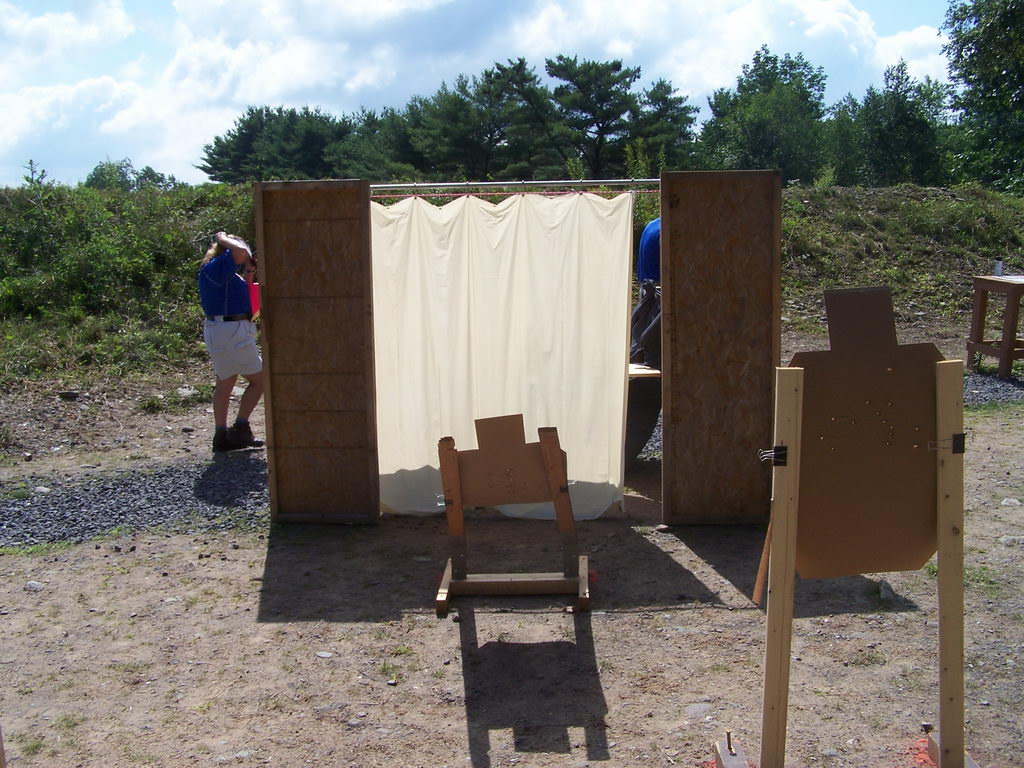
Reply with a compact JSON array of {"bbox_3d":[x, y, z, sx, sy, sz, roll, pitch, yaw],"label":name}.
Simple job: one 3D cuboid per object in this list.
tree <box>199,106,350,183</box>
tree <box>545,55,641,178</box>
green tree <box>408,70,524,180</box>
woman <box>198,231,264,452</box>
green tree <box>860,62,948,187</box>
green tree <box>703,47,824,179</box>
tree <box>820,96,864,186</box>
[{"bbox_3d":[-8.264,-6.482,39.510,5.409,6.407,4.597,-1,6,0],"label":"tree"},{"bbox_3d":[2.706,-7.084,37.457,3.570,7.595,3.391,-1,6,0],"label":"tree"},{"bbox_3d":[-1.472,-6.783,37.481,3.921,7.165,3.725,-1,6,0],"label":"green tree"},{"bbox_3d":[-2.143,-0.317,8.612,0.520,1.640,0.500,-2,6,-12],"label":"woman"},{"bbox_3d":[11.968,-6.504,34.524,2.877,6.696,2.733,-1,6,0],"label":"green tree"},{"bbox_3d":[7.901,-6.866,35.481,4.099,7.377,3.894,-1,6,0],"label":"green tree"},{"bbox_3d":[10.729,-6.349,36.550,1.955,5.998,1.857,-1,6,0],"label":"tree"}]

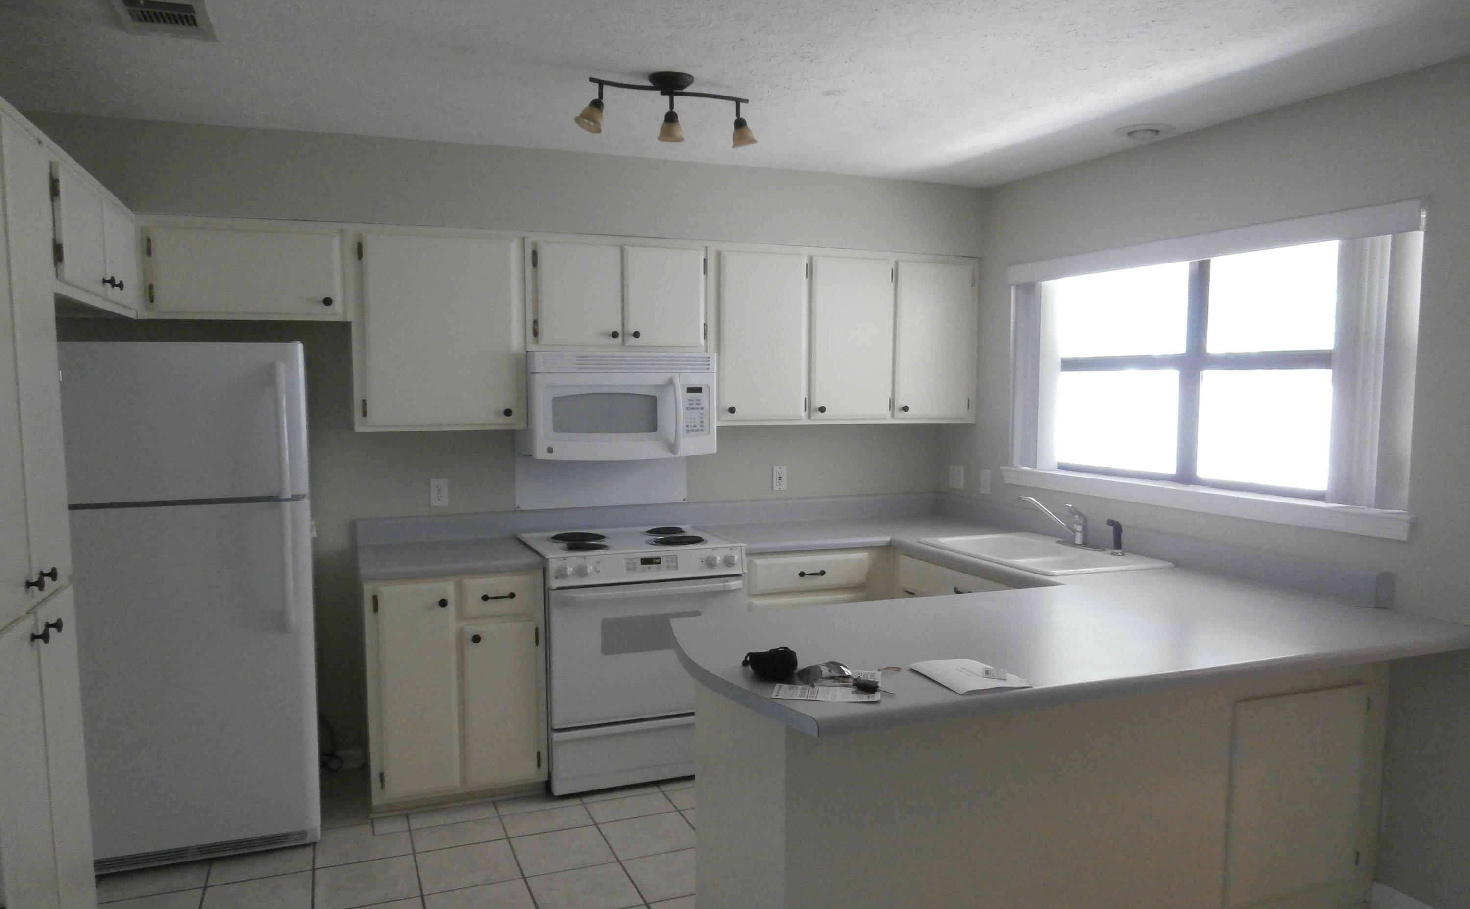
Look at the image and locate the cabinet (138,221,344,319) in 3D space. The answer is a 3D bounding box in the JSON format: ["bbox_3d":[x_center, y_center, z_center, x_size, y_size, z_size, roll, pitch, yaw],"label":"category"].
[{"bbox_3d":[-1.782,-0.665,3.757,0.656,0.353,0.338,-1,4,-22],"label":"cabinet"}]

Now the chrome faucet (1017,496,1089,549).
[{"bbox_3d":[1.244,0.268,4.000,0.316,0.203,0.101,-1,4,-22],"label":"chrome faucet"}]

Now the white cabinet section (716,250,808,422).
[{"bbox_3d":[0.064,-0.514,4.505,0.437,0.733,0.326,-2,5,-23],"label":"white cabinet section"}]

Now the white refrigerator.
[{"bbox_3d":[-1.865,0.464,3.527,0.752,1.667,0.768,-1,4,-22],"label":"white refrigerator"}]

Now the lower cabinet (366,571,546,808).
[{"bbox_3d":[-1.111,0.829,3.976,0.631,0.848,0.626,-1,4,-22],"label":"lower cabinet"}]

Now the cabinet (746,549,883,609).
[{"bbox_3d":[0.227,0.798,4.512,0.677,0.853,0.626,-1,4,-22],"label":"cabinet"}]

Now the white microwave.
[{"bbox_3d":[-0.499,-0.211,4.248,0.765,0.420,0.424,-1,4,-22],"label":"white microwave"}]

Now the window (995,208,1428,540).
[{"bbox_3d":[1.573,-0.289,3.685,0.141,0.939,1.828,-1,4,-22],"label":"window"}]

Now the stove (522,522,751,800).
[{"bbox_3d":[-0.432,0.801,4.179,0.776,0.909,0.712,-1,4,-22],"label":"stove"}]

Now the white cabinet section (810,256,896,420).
[{"bbox_3d":[0.465,-0.525,4.678,0.437,0.733,0.326,-2,5,-23],"label":"white cabinet section"}]

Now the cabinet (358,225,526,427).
[{"bbox_3d":[-1.174,-0.478,4.015,0.632,0.759,0.338,-1,4,-22],"label":"cabinet"}]

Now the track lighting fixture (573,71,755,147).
[{"bbox_3d":[-0.186,-0.987,2.896,0.550,0.192,0.151,-1,4,-22],"label":"track lighting fixture"}]

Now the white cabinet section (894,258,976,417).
[{"bbox_3d":[0.873,-0.536,4.855,0.452,0.733,0.326,-2,5,-23],"label":"white cabinet section"}]

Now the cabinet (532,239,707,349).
[{"bbox_3d":[-0.520,-0.652,4.266,0.760,0.444,0.338,-1,4,-22],"label":"cabinet"}]

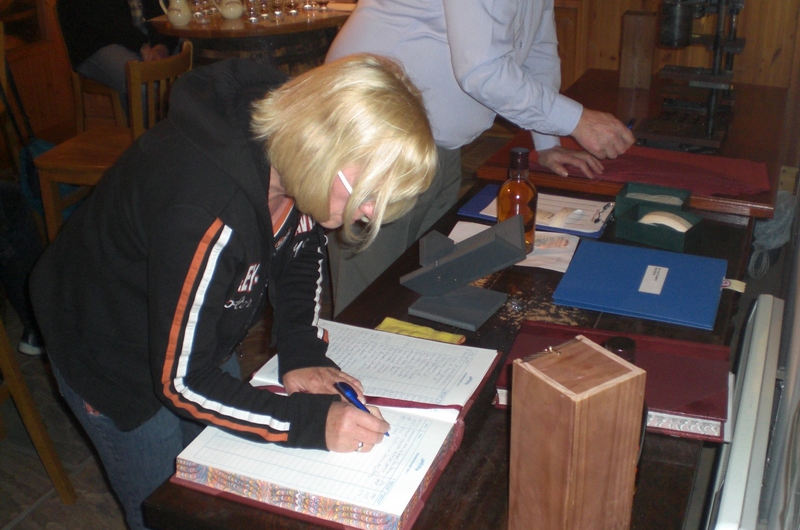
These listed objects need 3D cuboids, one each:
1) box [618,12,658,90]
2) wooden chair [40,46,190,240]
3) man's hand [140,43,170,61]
[{"bbox_3d":[0.820,-0.741,3.009,0.105,0.250,0.105,8,26,21],"label":"box"},{"bbox_3d":[-1.173,-0.459,3.679,0.510,0.895,0.440,8,28,19],"label":"wooden chair"},{"bbox_3d":[-0.961,-0.831,3.450,0.115,0.085,0.100,-20,30,-35],"label":"man's hand"}]

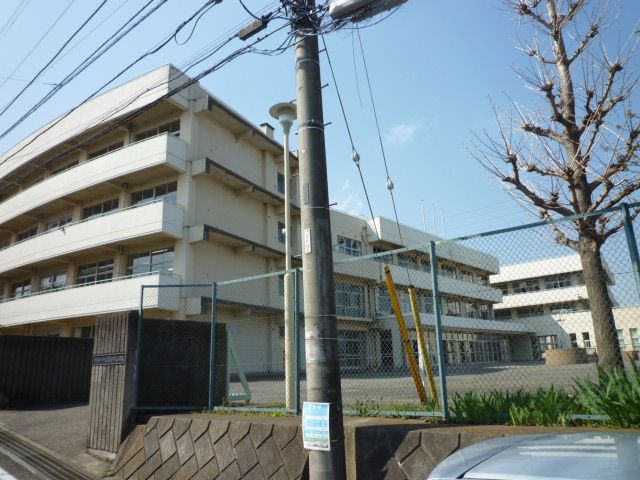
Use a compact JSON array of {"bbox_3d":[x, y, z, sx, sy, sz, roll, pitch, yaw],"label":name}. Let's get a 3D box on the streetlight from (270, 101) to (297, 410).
[{"bbox_3d":[-0.463,0.078,6.759,0.520,4.542,0.520,-2,-14,0],"label":"streetlight"}]

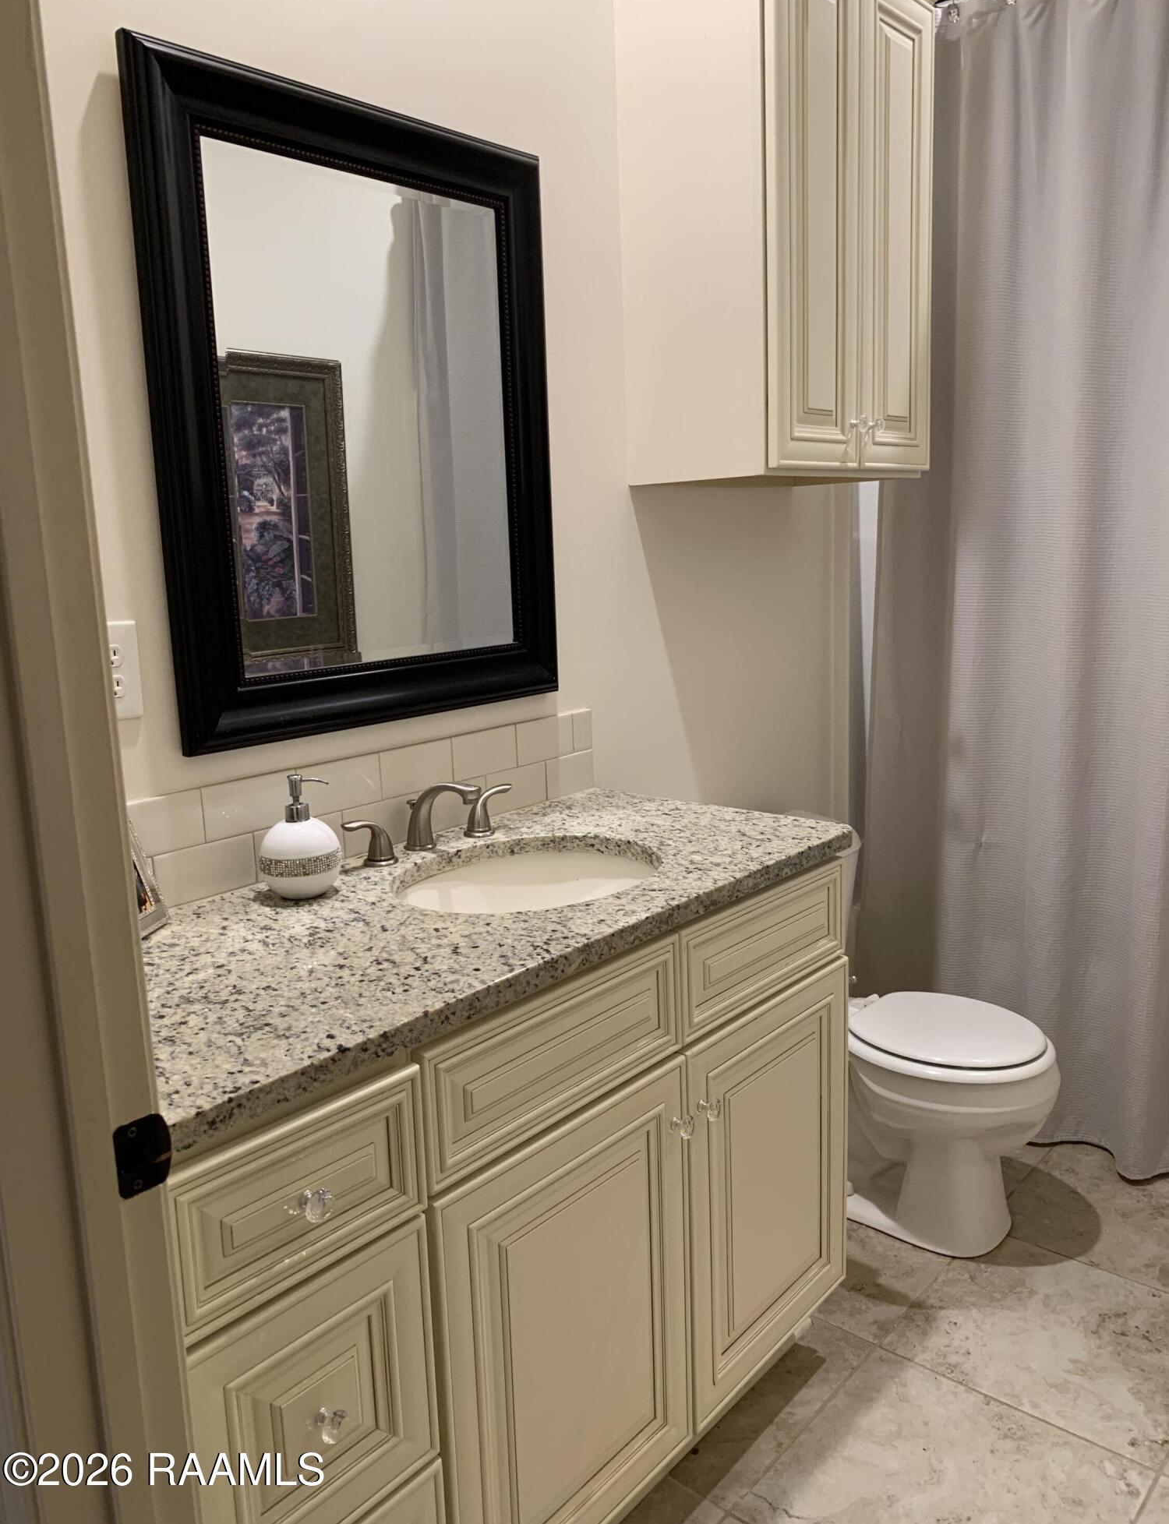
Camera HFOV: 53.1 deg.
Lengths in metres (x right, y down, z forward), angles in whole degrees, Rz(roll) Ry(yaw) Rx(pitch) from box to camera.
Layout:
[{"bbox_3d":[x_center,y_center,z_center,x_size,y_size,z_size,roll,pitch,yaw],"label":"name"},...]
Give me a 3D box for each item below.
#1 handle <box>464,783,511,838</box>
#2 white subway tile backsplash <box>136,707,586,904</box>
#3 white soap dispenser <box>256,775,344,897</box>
[{"bbox_3d":[-0.159,0.077,1.926,0.052,0.072,0.101,7,14,40],"label":"handle"},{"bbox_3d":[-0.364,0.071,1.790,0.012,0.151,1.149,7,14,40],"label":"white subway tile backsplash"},{"bbox_3d":[-0.390,0.100,1.599,0.114,0.167,0.112,-1,11,3],"label":"white soap dispenser"}]

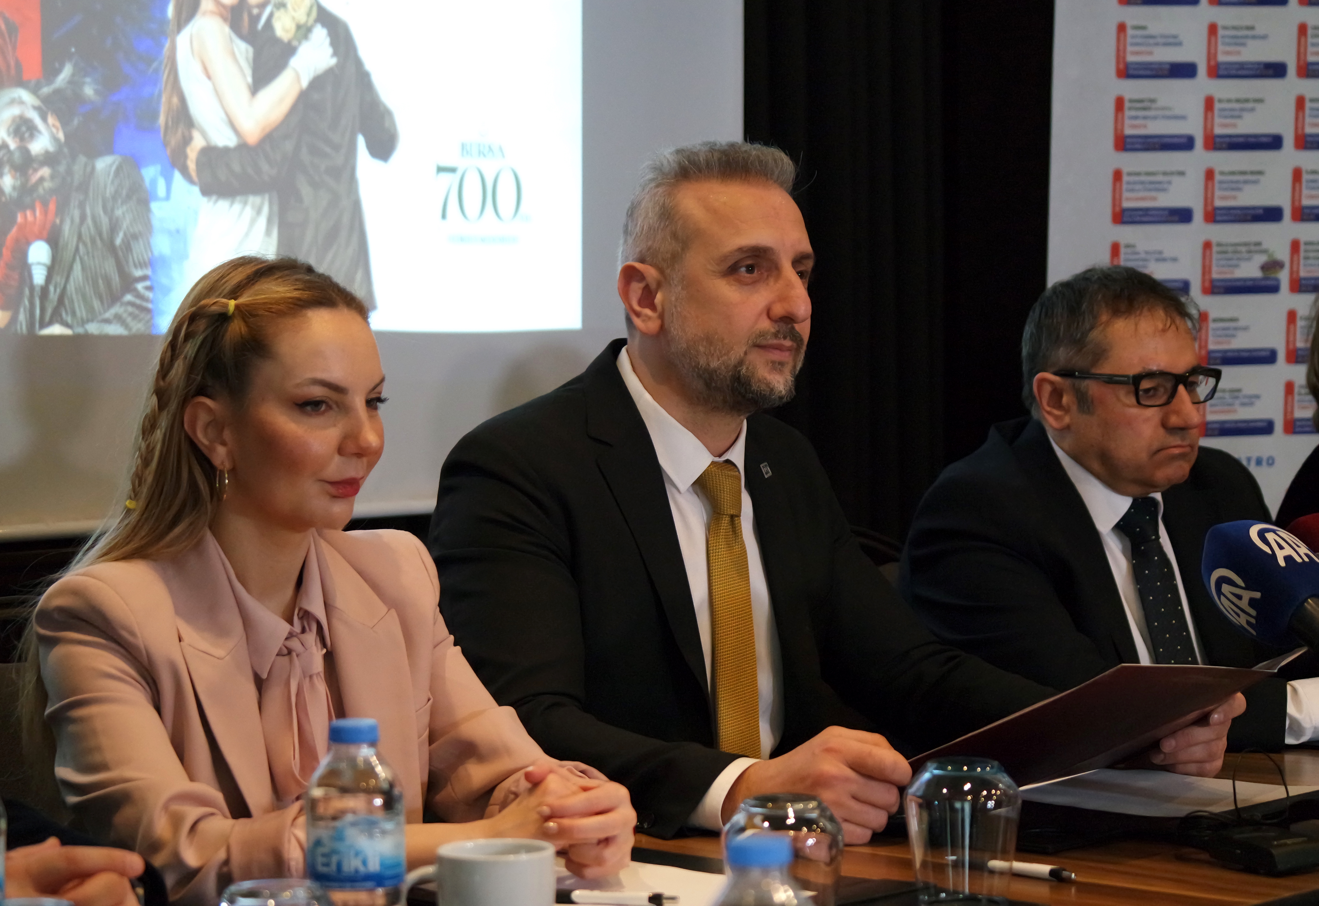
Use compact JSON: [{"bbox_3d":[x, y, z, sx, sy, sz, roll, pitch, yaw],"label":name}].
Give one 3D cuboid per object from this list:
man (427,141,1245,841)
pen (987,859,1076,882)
[{"bbox_3d":[0.167,0.392,3.161,0.680,1.360,0.740,3,4,45],"label":"man"},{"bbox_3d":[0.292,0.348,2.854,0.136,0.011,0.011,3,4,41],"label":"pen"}]

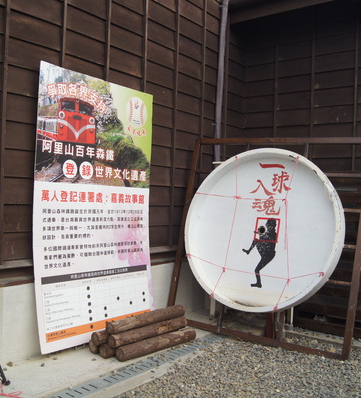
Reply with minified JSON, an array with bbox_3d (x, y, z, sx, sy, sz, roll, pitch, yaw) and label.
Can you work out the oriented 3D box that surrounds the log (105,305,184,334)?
[{"bbox_3d":[-0.245,0.933,3.496,0.095,0.095,0.760,3,1,42],"label":"log"}]

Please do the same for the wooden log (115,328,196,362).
[{"bbox_3d":[-0.163,1.097,3.401,0.102,0.102,0.737,3,1,44],"label":"wooden log"}]

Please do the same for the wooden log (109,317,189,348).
[{"bbox_3d":[-0.226,1.016,3.436,0.091,0.091,0.745,3,1,43],"label":"wooden log"}]

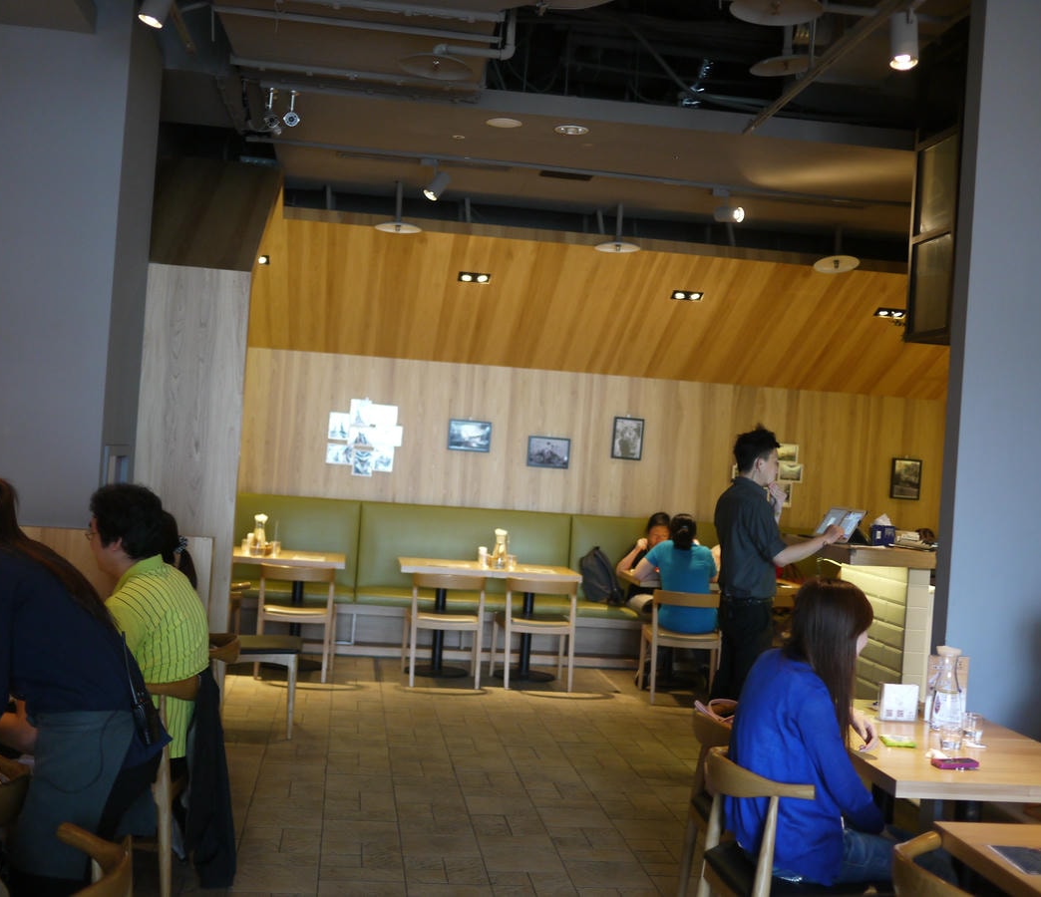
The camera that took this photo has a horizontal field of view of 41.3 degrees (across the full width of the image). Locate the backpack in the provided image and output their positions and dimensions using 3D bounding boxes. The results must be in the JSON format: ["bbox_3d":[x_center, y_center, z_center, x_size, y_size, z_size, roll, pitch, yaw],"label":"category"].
[{"bbox_3d":[0.633,0.996,10.727,0.300,0.430,0.200,4,-1,23],"label":"backpack"}]

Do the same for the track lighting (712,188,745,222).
[{"bbox_3d":[1.258,-1.469,8.366,0.165,0.205,0.095,3,-1,35],"label":"track lighting"}]

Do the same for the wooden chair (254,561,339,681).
[{"bbox_3d":[-1.469,1.130,9.106,0.480,0.720,0.540,4,-1,-7],"label":"wooden chair"}]

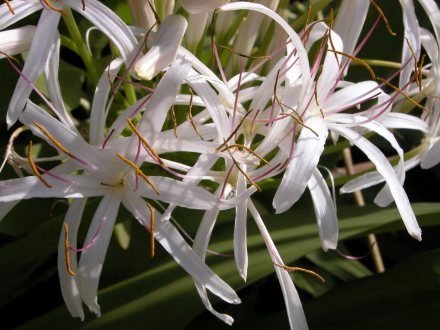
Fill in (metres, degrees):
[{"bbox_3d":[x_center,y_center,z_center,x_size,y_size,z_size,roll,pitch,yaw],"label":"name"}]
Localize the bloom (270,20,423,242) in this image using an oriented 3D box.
[{"bbox_3d":[0.071,-0.019,0.500,0.085,0.120,0.080,-5,-13,-16],"label":"bloom"}]

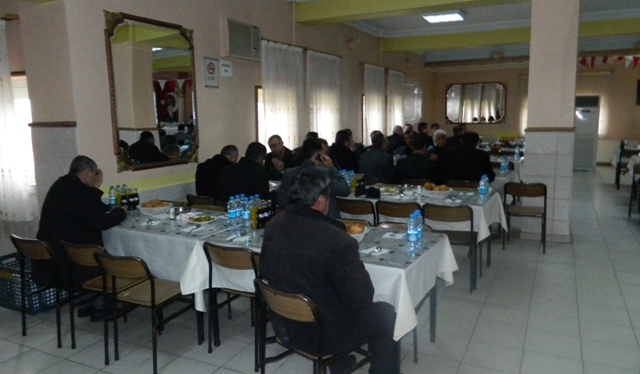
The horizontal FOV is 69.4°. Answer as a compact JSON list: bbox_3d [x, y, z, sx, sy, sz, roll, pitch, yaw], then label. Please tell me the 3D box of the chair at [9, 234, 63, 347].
[{"bbox_3d":[-1.928,0.704,3.467,0.440,0.770,0.520,3,9,27],"label":"chair"}]

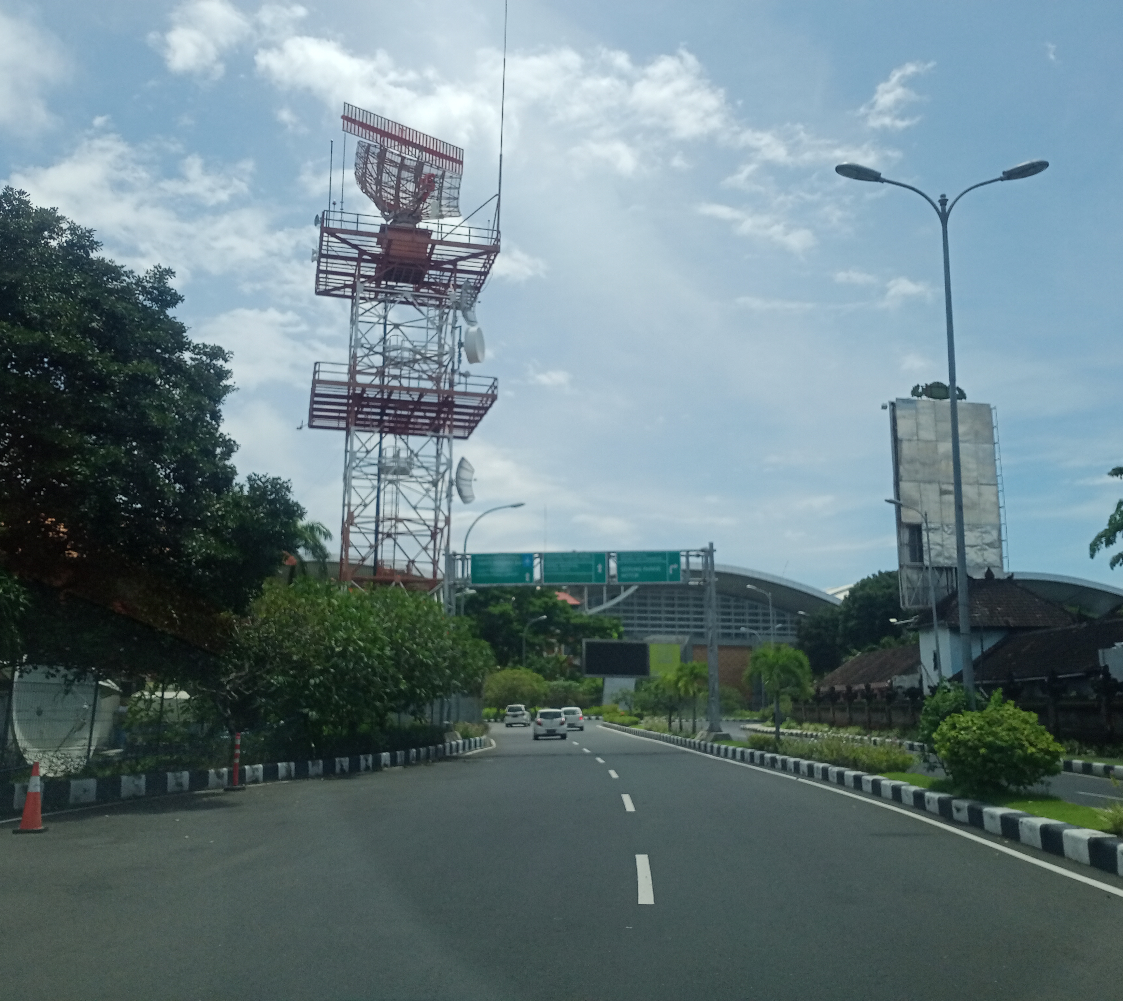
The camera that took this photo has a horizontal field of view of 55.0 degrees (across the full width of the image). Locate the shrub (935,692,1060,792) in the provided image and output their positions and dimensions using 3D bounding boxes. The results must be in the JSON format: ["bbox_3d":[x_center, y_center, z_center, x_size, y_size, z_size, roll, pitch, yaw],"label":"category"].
[{"bbox_3d":[6.724,3.713,16.503,2.000,1.521,1.800,0,-11,0],"label":"shrub"}]

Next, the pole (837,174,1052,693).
[{"bbox_3d":[6.936,-0.750,18.578,3.850,11.070,0.400,0,-11,3],"label":"pole"}]

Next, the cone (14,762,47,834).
[{"bbox_3d":[-6.250,3.508,12.763,0.380,0.793,0.380,6,-12,-26],"label":"cone"}]

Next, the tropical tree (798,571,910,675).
[{"bbox_3d":[21.652,10.788,78.389,8.800,11.418,8.500,0,-11,0],"label":"tropical tree"}]

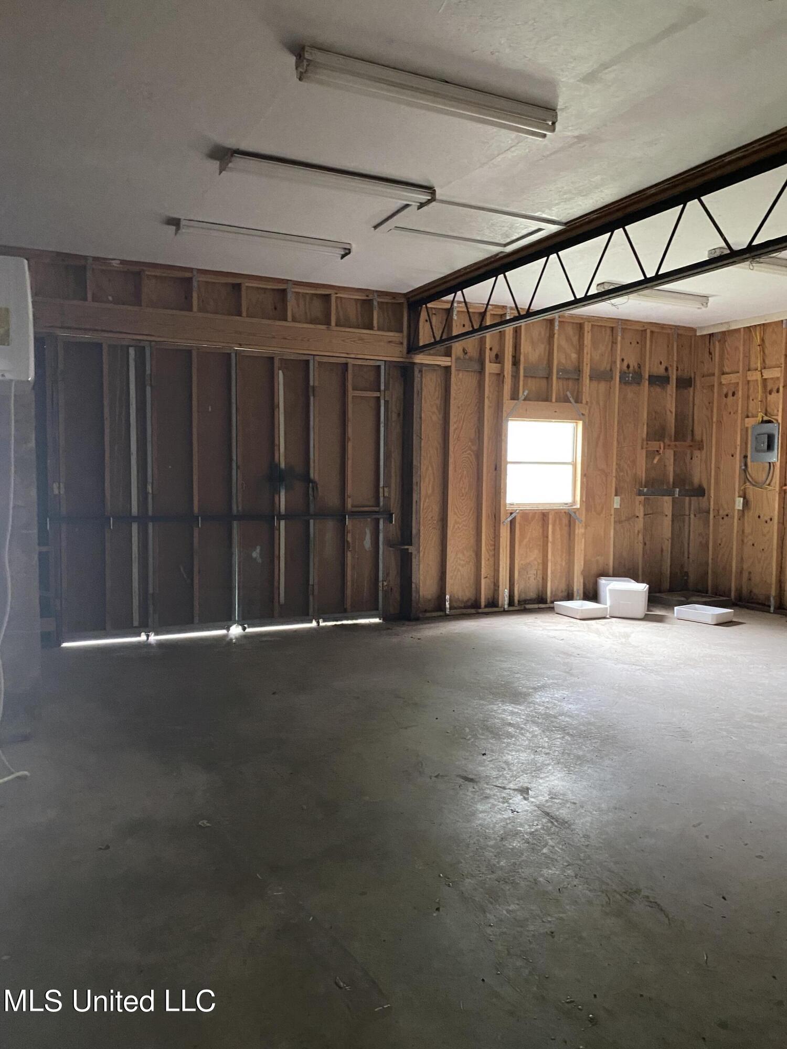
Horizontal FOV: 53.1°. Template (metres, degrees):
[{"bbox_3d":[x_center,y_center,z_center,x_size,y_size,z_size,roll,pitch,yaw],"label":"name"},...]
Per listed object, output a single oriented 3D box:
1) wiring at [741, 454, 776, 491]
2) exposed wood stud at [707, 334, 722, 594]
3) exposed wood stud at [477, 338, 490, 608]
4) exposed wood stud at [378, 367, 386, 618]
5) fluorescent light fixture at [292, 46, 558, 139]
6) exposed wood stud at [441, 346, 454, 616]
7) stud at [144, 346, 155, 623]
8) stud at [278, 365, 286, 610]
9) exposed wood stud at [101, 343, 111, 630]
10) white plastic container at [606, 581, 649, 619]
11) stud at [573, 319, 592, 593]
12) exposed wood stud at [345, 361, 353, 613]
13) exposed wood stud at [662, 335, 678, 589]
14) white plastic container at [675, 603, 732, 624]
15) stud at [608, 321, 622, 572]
[{"bbox_3d":[3.817,-0.548,8.255,0.080,0.390,0.380,-1,5,-26],"label":"wiring"},{"bbox_3d":[3.621,-0.669,8.821,0.089,2.940,0.038,-2,4,-27],"label":"exposed wood stud"},{"bbox_3d":[0.901,-0.637,7.880,0.038,2.954,0.089,-1,4,-26],"label":"exposed wood stud"},{"bbox_3d":[-0.127,-0.330,7.403,0.041,2.341,0.089,-1,4,-26],"label":"exposed wood stud"},{"bbox_3d":[0.183,-1.848,3.424,1.235,0.098,0.115,-2,4,-27],"label":"fluorescent light fixture"},{"bbox_3d":[0.550,-0.618,7.692,0.040,2.945,0.089,-1,5,-26],"label":"exposed wood stud"},{"bbox_3d":[-1.993,-0.299,6.428,0.038,2.297,0.089,-2,4,-27],"label":"stud"},{"bbox_3d":[-0.993,-0.315,6.931,0.040,2.086,0.070,-2,4,-27],"label":"stud"},{"bbox_3d":[-2.318,-0.290,6.345,0.040,2.300,0.089,-1,5,-26],"label":"exposed wood stud"},{"bbox_3d":[2.322,0.756,7.796,0.345,0.284,0.415,2,4,22],"label":"white plastic container"},{"bbox_3d":[2.001,-0.653,8.412,0.090,2.944,0.089,-1,4,-26],"label":"stud"},{"bbox_3d":[-0.418,-0.328,7.219,0.038,2.283,0.089,-2,4,-27],"label":"exposed wood stud"},{"bbox_3d":[3.133,-0.689,8.965,0.038,2.940,0.089,-2,4,-27],"label":"exposed wood stud"},{"bbox_3d":[2.981,0.863,7.558,0.330,0.102,0.405,-3,5,-36],"label":"white plastic container"},{"bbox_3d":[2.395,-0.657,8.604,0.038,2.944,0.089,-1,4,-26],"label":"stud"}]

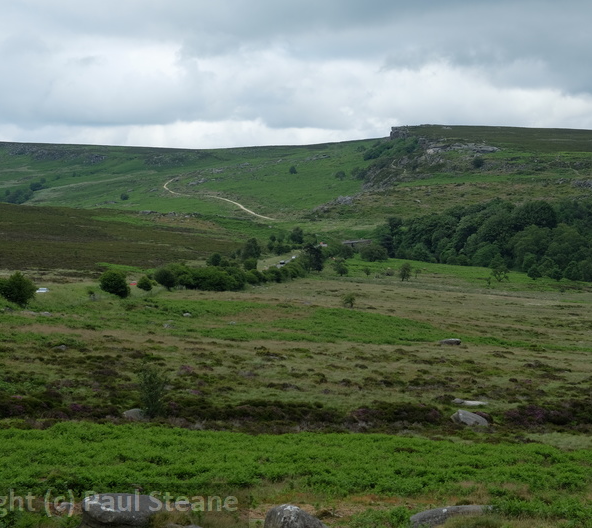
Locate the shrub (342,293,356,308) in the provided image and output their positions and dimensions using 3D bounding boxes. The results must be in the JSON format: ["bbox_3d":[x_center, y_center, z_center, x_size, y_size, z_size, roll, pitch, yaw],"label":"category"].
[{"bbox_3d":[8.204,5.597,280.000,2.147,2.454,2.040,0,2,0],"label":"shrub"}]

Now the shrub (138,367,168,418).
[{"bbox_3d":[-5.931,5.390,76.000,1.249,2.081,1.186,0,2,0],"label":"shrub"}]

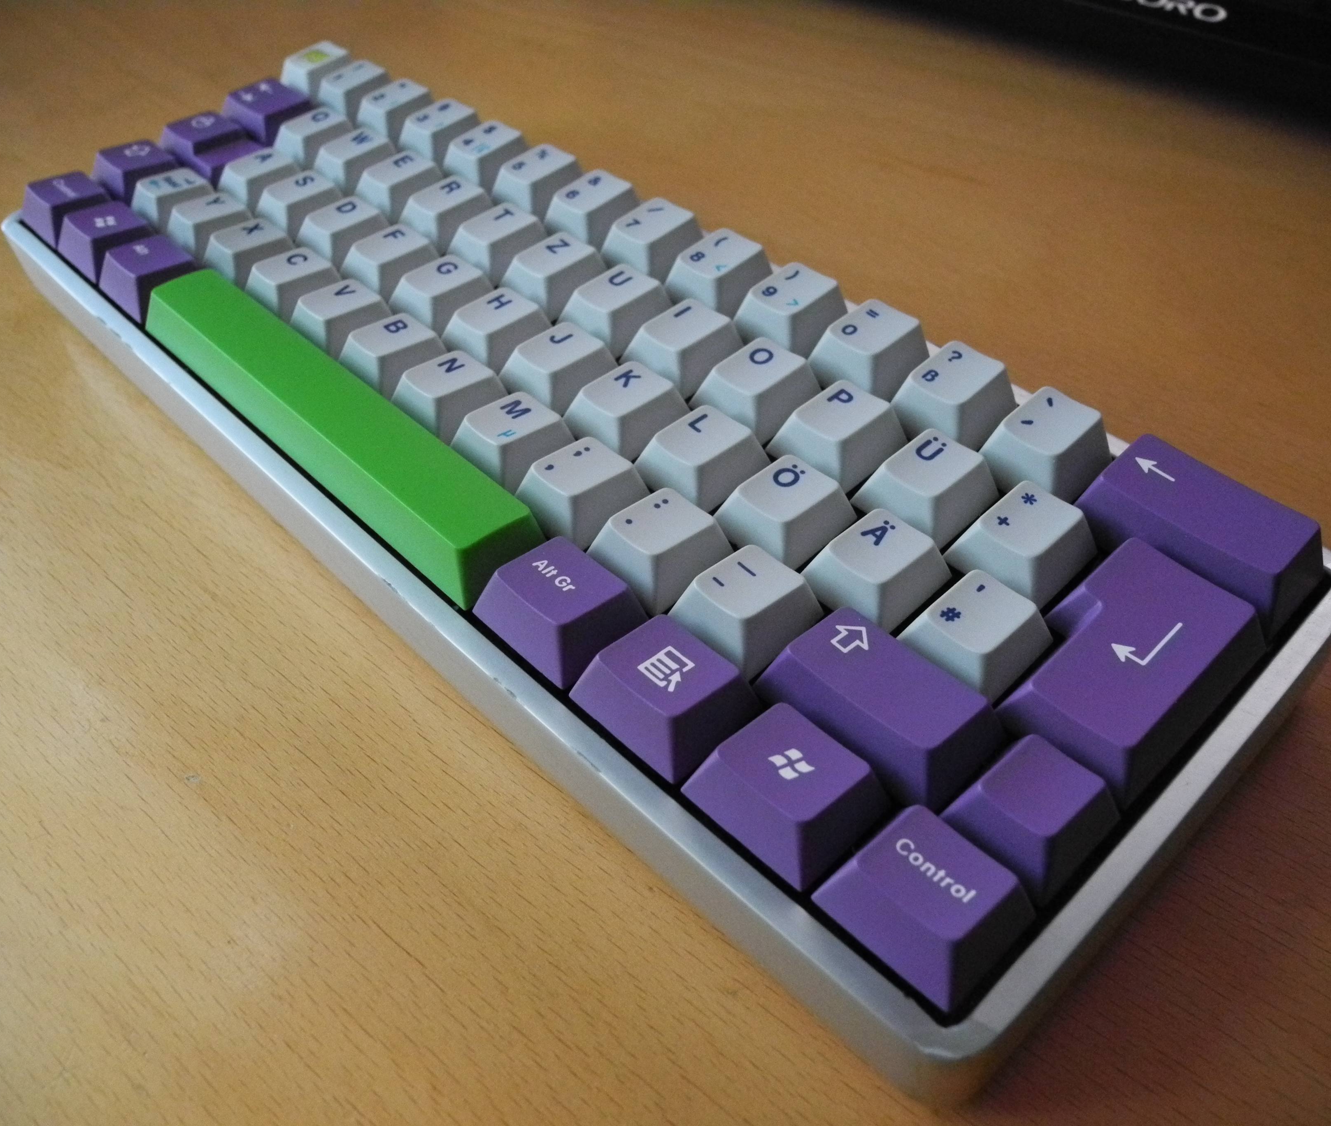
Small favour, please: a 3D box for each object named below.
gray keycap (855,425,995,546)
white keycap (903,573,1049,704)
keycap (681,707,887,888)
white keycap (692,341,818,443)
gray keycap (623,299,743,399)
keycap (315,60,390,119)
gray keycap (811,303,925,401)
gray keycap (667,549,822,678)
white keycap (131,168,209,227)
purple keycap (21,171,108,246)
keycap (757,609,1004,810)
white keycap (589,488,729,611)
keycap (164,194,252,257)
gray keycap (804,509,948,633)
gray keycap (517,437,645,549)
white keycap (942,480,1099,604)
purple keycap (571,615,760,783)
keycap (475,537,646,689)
[{"bbox_3d":[0.042,-0.013,0.198,0.018,0.008,0.018,-38,54,-24],"label":"gray keycap"},{"bbox_3d":[0.045,0.009,0.176,0.018,0.007,0.018,-38,54,-24],"label":"white keycap"},{"bbox_3d":[0.016,0.029,0.162,0.018,0.009,0.023,-38,54,-24],"label":"keycap"},{"bbox_3d":[0.016,-0.032,0.217,0.018,0.008,0.018,-38,54,-24],"label":"white keycap"},{"bbox_3d":[0.003,-0.041,0.228,0.018,0.008,0.018,-38,54,-24],"label":"gray keycap"},{"bbox_3d":[-0.080,-0.121,0.313,0.018,0.009,0.018,-38,54,-24],"label":"keycap"},{"bbox_3d":[0.036,-0.039,0.219,0.018,0.009,0.018,-38,54,-24],"label":"gray keycap"},{"bbox_3d":[0.012,0.005,0.183,0.018,0.009,0.018,-38,54,-24],"label":"gray keycap"},{"bbox_3d":[-0.117,-0.087,0.288,0.018,0.009,0.018,-38,54,-24],"label":"white keycap"},{"bbox_3d":[-0.145,-0.087,0.292,0.018,0.009,0.023,-38,54,-24],"label":"purple keycap"},{"bbox_3d":[0.029,0.018,0.169,0.018,0.009,0.032,-38,54,-24],"label":"keycap"},{"bbox_3d":[-0.002,-0.004,0.194,0.018,0.009,0.018,-38,54,-24],"label":"white keycap"},{"bbox_3d":[-0.104,-0.078,0.277,0.018,0.009,0.018,-38,54,-24],"label":"keycap"},{"bbox_3d":[0.032,0.000,0.187,0.018,0.007,0.018,-38,54,-24],"label":"gray keycap"},{"bbox_3d":[-0.015,-0.013,0.204,0.018,0.009,0.018,-38,54,-24],"label":"gray keycap"},{"bbox_3d":[0.055,-0.004,0.186,0.018,0.008,0.018,-38,54,-24],"label":"white keycap"},{"bbox_3d":[-0.001,0.017,0.174,0.018,0.009,0.023,-38,54,-24],"label":"purple keycap"},{"bbox_3d":[-0.017,0.005,0.188,0.018,0.009,0.023,-38,54,-24],"label":"keycap"}]

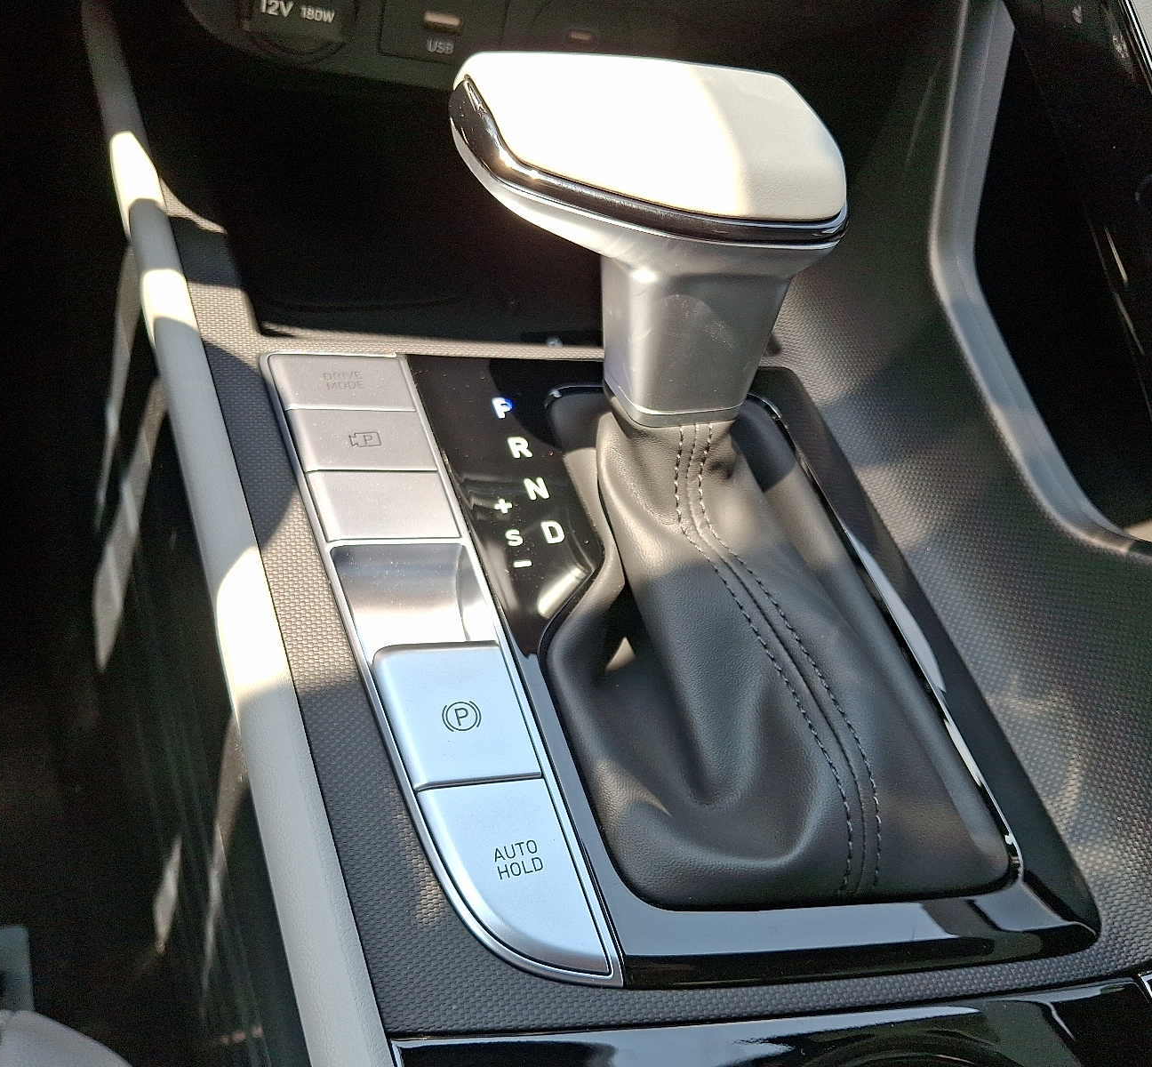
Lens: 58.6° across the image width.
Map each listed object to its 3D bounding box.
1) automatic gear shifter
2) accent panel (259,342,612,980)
[{"bbox_3d":[0.040,-0.024,0.243,0.099,0.086,0.197,-7,57,-24],"label":"automatic gear shifter"},{"bbox_3d":[-0.039,0.023,0.241,0.042,0.014,0.176,-7,57,-24],"label":"accent panel"}]

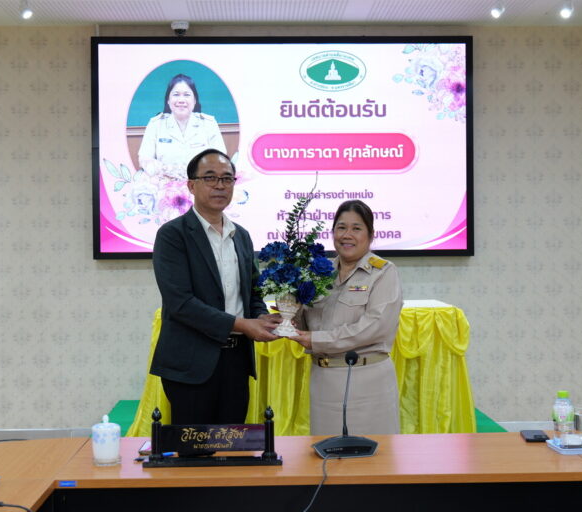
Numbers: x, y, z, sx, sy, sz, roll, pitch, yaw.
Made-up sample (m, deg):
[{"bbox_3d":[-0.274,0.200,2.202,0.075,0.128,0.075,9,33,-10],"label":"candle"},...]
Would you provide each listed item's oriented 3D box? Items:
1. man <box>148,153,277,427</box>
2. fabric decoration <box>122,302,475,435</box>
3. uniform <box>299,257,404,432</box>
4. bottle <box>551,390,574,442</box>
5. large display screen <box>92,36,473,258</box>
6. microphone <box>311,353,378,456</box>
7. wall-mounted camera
[{"bbox_3d":[-0.280,0.478,3.627,0.530,1.710,0.440,-1,1,-32],"label":"man"},{"bbox_3d":[0.056,0.636,5.389,1.750,0.770,0.660,-1,1,-2],"label":"fabric decoration"},{"bbox_3d":[0.220,0.408,3.646,0.440,0.850,0.340,0,1,35],"label":"uniform"},{"bbox_3d":[0.843,0.496,3.100,0.064,0.160,0.064,-1,1,0],"label":"bottle"},{"bbox_3d":[-0.054,-0.752,6.950,2.640,1.530,0.090,-1,1,-2],"label":"large display screen"},{"bbox_3d":[0.165,0.440,3.036,0.196,0.295,0.230,-1,1,-1],"label":"microphone"},{"bbox_3d":[-0.750,-1.543,6.800,0.120,0.105,0.120,-1,1,-2],"label":"wall-mounted camera"}]

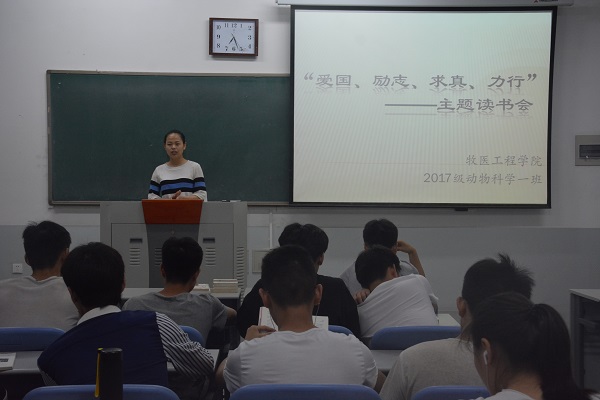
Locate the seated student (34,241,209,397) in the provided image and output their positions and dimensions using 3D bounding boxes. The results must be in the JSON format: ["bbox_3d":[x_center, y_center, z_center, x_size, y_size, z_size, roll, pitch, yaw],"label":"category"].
[{"bbox_3d":[-0.556,0.762,3.008,0.548,1.264,0.750,1,3,5],"label":"seated student"}]

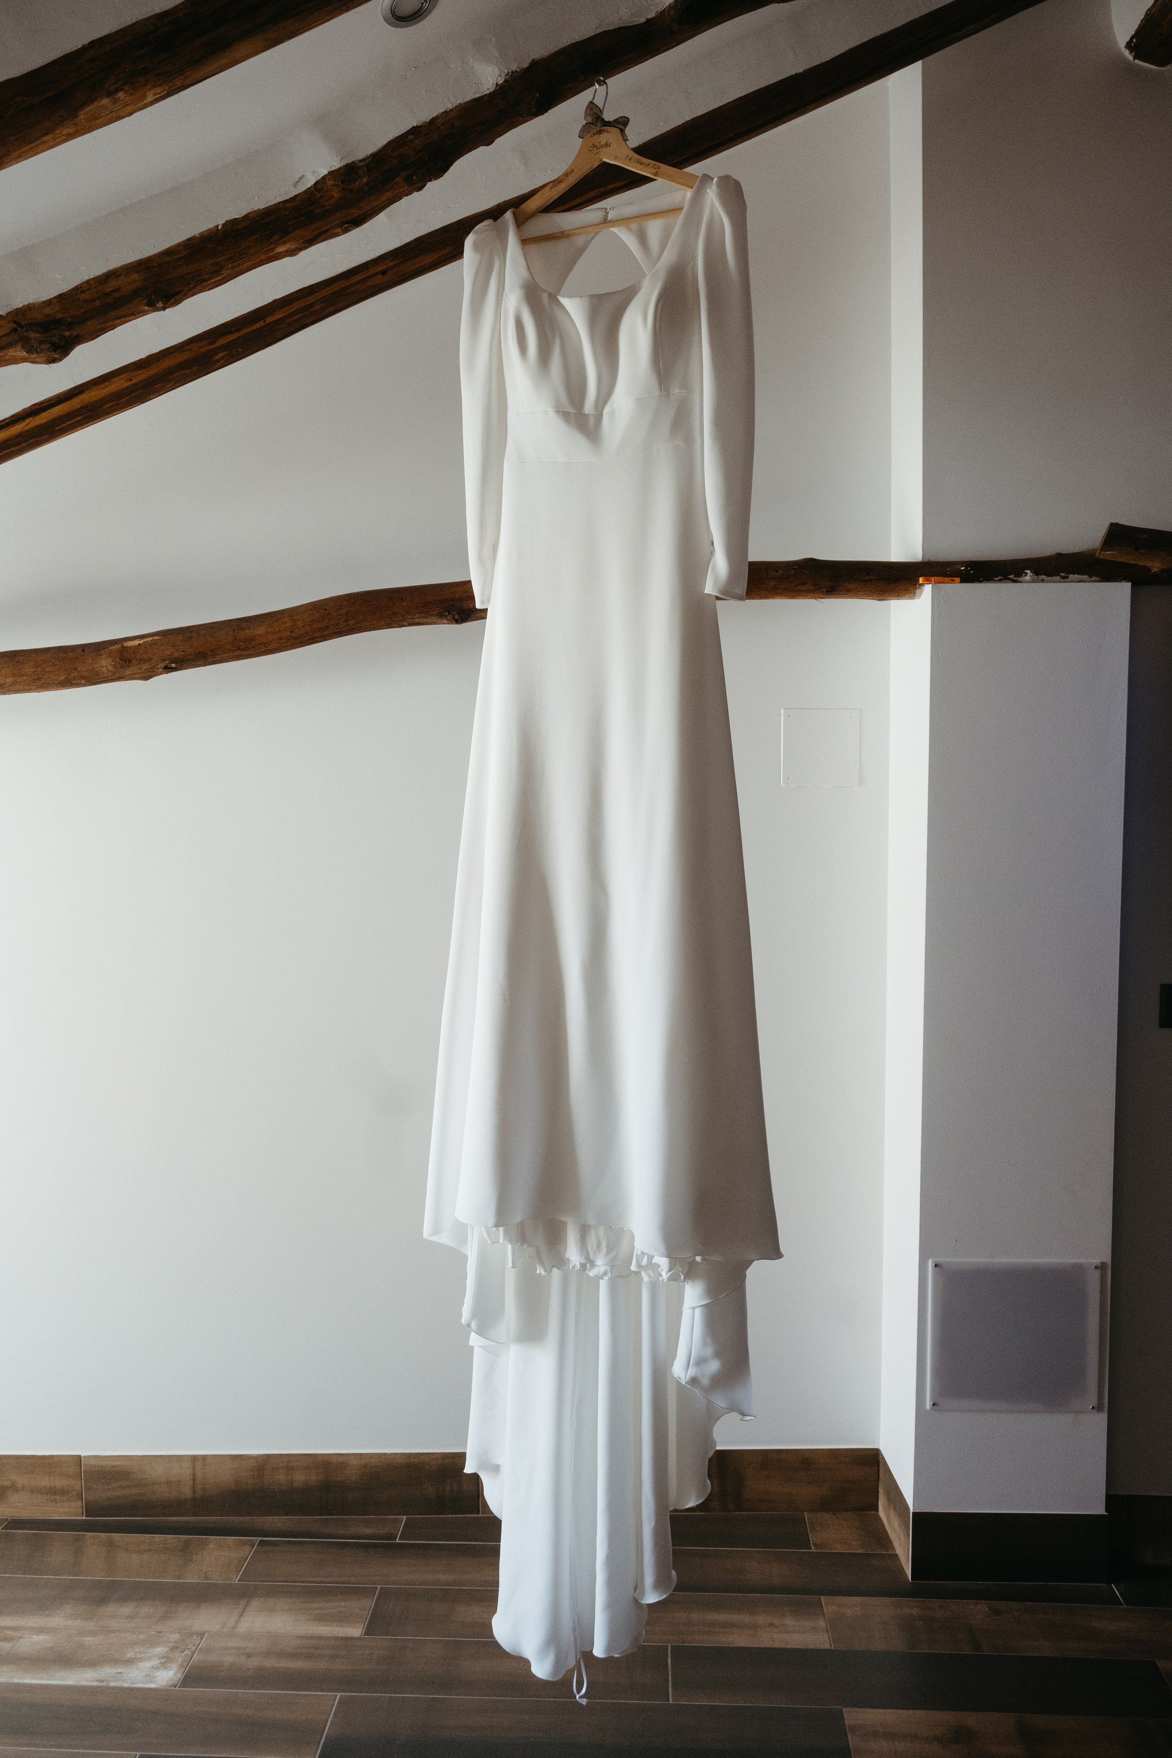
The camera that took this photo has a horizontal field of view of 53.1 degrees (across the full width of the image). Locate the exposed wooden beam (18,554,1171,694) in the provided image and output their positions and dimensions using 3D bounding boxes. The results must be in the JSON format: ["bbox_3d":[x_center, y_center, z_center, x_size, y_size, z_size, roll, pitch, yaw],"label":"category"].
[{"bbox_3d":[0.005,-0.460,1.960,1.986,0.122,0.095,-5,4,-1],"label":"exposed wooden beam"}]

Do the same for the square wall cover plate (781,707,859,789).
[{"bbox_3d":[0.436,-0.243,2.171,0.145,0.143,0.012,-1,4,0],"label":"square wall cover plate"}]

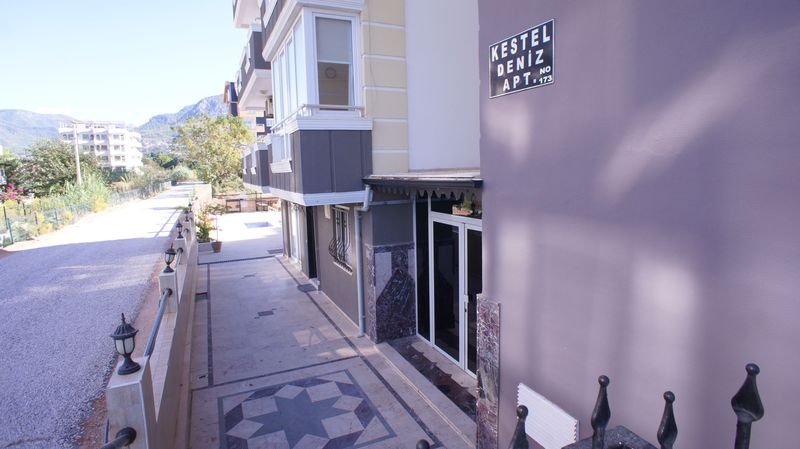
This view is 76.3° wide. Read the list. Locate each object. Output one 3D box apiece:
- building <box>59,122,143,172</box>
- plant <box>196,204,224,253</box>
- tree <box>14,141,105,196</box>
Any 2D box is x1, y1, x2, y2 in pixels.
[{"bbox_3d":[-83.105,-20.756,141.718,17.000,13.927,14.000,-5,8,-21],"label":"building"},{"bbox_3d":[-6.518,0.208,17.417,0.820,1.500,0.750,-5,8,-21],"label":"plant"},{"bbox_3d":[-26.690,-4.324,40.000,5.600,4.500,5.200,-7,9,-33],"label":"tree"}]

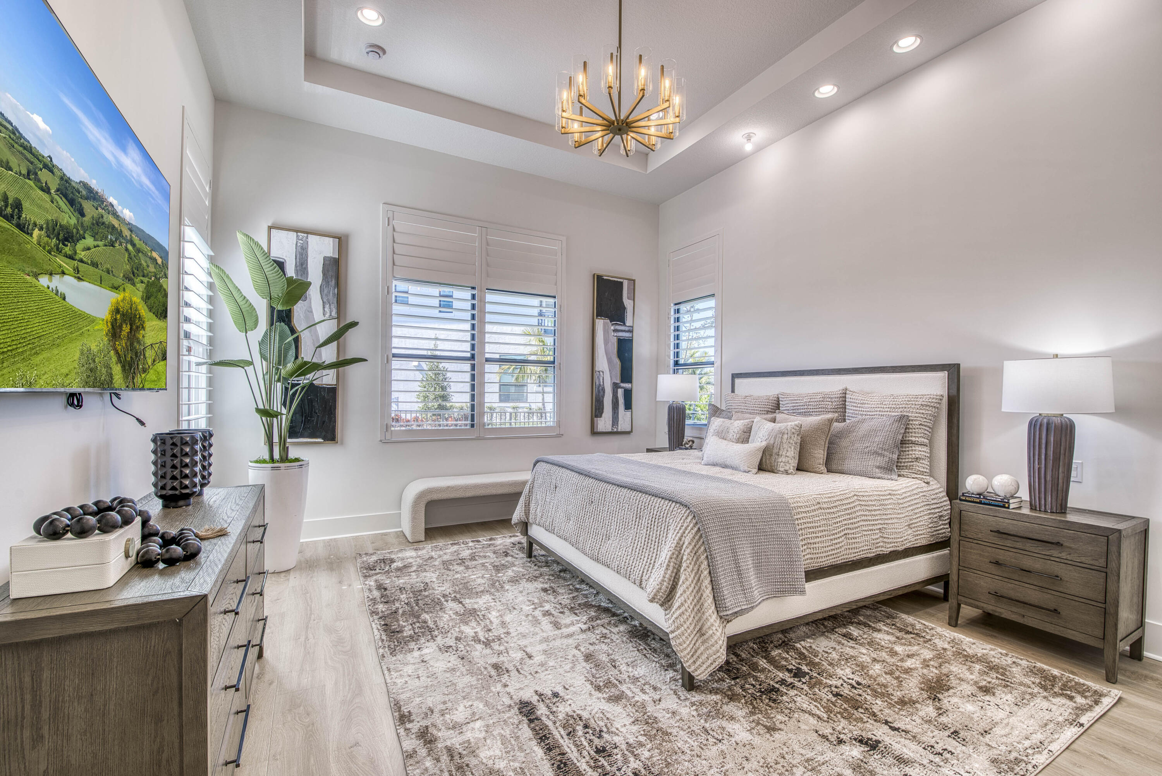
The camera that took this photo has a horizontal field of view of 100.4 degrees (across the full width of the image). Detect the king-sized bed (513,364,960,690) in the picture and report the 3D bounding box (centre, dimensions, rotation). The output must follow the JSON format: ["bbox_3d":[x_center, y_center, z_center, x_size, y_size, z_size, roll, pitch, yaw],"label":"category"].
[{"bbox_3d":[1.058,0.618,3.667,2.380,1.590,2.090,1,0,-27],"label":"king-sized bed"}]

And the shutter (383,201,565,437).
[{"bbox_3d":[-1.073,-0.619,5.200,2.000,2.300,0.100,1,-1,-29],"label":"shutter"}]

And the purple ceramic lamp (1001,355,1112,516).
[{"bbox_3d":[2.659,0.249,2.726,0.455,0.870,0.455,1,-1,-29],"label":"purple ceramic lamp"}]

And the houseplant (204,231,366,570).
[{"bbox_3d":[-2.303,0.110,3.827,1.080,2.570,0.930,1,-1,-29],"label":"houseplant"}]

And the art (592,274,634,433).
[{"bbox_3d":[0.401,-0.403,5.920,0.577,1.900,0.045,1,0,-29],"label":"art"}]

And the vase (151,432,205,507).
[{"bbox_3d":[-1.691,0.345,2.030,0.166,0.298,0.166,1,0,-29],"label":"vase"}]

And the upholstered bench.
[{"bbox_3d":[-0.995,1.176,5.009,1.540,0.510,0.450,1,-1,-29],"label":"upholstered bench"}]

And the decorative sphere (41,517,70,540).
[{"bbox_3d":[-1.275,0.341,1.176,0.051,0.049,0.051,1,-1,-29],"label":"decorative sphere"}]

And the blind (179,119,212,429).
[{"bbox_3d":[-2.774,-0.650,3.493,0.100,2.300,0.930,1,-1,-29],"label":"blind"}]

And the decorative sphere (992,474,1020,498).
[{"bbox_3d":[2.487,0.572,2.839,0.126,0.124,0.126,1,0,-29],"label":"decorative sphere"}]

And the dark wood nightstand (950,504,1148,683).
[{"bbox_3d":[2.619,1.061,2.755,0.455,0.743,0.705,1,0,-29],"label":"dark wood nightstand"}]

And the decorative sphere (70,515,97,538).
[{"bbox_3d":[-1.219,0.342,1.188,0.051,0.050,0.051,1,-1,-29],"label":"decorative sphere"}]

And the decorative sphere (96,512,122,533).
[{"bbox_3d":[-1.216,0.347,1.246,0.051,0.054,0.051,1,0,-29],"label":"decorative sphere"}]

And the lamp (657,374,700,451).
[{"bbox_3d":[1.083,0.269,5.377,0.452,0.870,0.452,1,0,0],"label":"lamp"}]

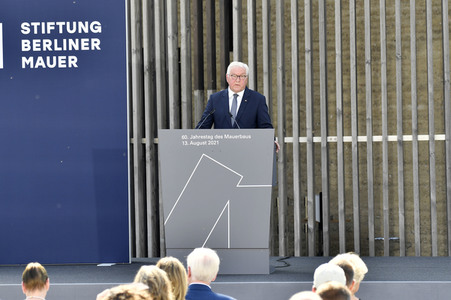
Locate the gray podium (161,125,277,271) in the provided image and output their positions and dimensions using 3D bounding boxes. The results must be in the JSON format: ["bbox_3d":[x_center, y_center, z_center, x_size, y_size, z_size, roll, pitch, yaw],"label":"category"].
[{"bbox_3d":[-0.032,0.413,20.637,0.940,1.180,0.480,0,2,8],"label":"gray podium"}]

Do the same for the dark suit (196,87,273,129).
[{"bbox_3d":[0.093,-0.156,21.100,0.680,0.760,0.400,0,2,6],"label":"dark suit"}]

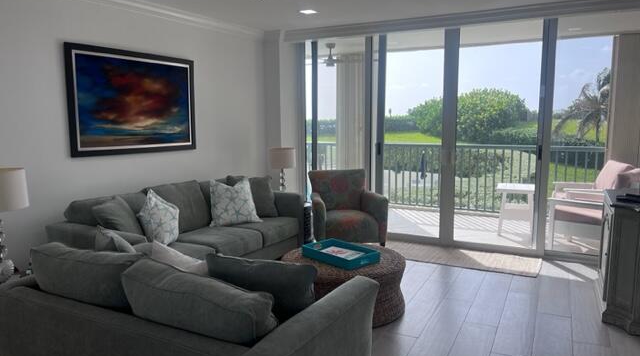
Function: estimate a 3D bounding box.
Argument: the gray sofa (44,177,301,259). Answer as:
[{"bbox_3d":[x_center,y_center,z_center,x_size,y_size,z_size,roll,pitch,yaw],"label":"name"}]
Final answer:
[{"bbox_3d":[-1.166,0.502,4.477,1.050,0.880,2.040,4,9,30],"label":"gray sofa"}]

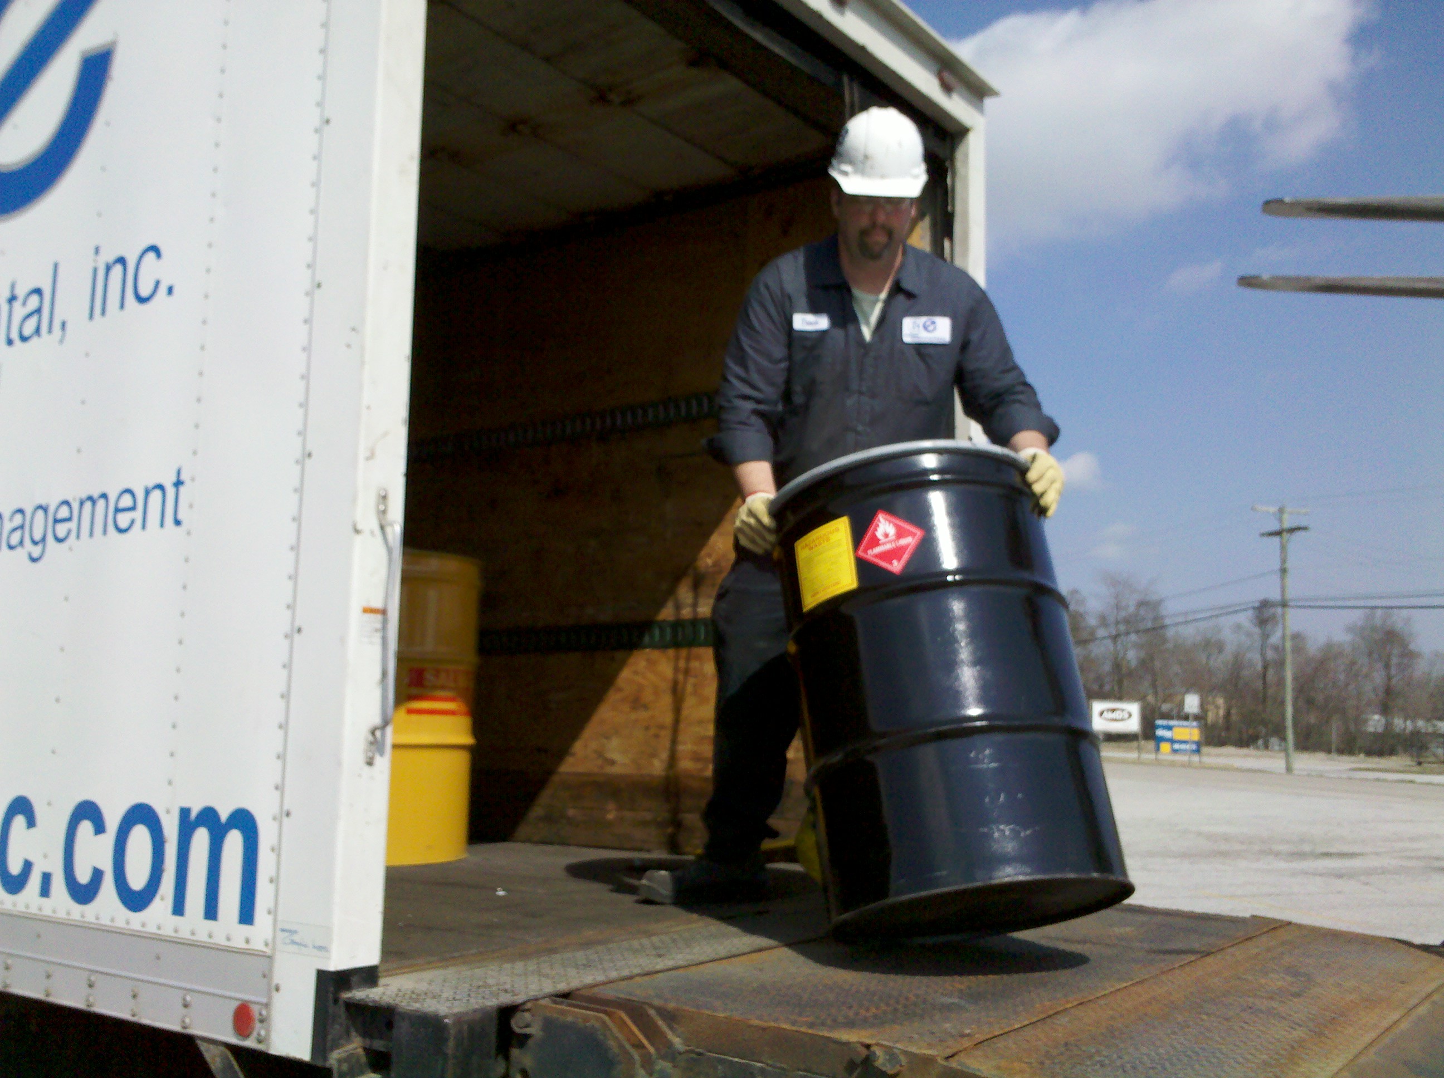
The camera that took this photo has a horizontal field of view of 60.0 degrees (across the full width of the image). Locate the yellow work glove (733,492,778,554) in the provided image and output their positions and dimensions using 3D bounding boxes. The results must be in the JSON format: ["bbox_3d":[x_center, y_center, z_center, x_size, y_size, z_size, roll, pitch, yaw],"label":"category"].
[{"bbox_3d":[0.074,-0.035,2.830,0.110,0.150,0.130,5,-10,-30],"label":"yellow work glove"}]

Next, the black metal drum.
[{"bbox_3d":[0.451,0.329,2.596,0.605,0.880,0.605,-5,-28,-3],"label":"black metal drum"}]

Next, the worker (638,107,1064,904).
[{"bbox_3d":[0.274,-0.012,3.080,0.920,1.900,0.780,0,-9,5],"label":"worker"}]

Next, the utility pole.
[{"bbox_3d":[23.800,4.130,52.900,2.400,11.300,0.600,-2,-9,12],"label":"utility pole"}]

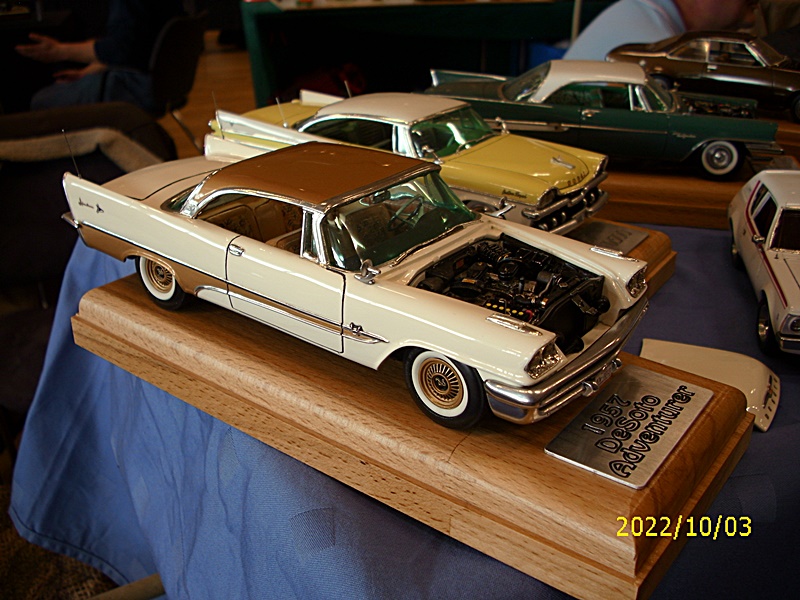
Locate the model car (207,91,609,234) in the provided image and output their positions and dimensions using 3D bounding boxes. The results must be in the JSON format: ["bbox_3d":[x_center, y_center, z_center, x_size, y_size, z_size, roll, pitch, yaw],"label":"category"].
[{"bbox_3d":[-0.003,-0.072,0.421,0.204,0.054,0.075,17,31,31],"label":"model car"}]

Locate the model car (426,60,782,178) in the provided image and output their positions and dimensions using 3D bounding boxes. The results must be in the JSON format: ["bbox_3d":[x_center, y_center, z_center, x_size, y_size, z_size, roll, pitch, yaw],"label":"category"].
[{"bbox_3d":[0.108,-0.109,0.495,0.211,0.055,0.076,5,26,10],"label":"model car"}]

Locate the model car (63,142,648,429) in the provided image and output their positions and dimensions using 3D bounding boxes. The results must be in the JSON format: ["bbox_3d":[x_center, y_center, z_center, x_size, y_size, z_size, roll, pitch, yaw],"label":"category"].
[{"bbox_3d":[-0.027,-0.020,0.309,0.220,0.058,0.080,18,32,33],"label":"model car"}]

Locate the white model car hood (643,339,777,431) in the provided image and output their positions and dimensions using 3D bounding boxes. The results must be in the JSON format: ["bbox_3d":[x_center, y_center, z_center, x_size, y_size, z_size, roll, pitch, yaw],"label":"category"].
[{"bbox_3d":[0.115,0.027,0.323,0.055,0.011,0.050,12,28,23],"label":"white model car hood"}]

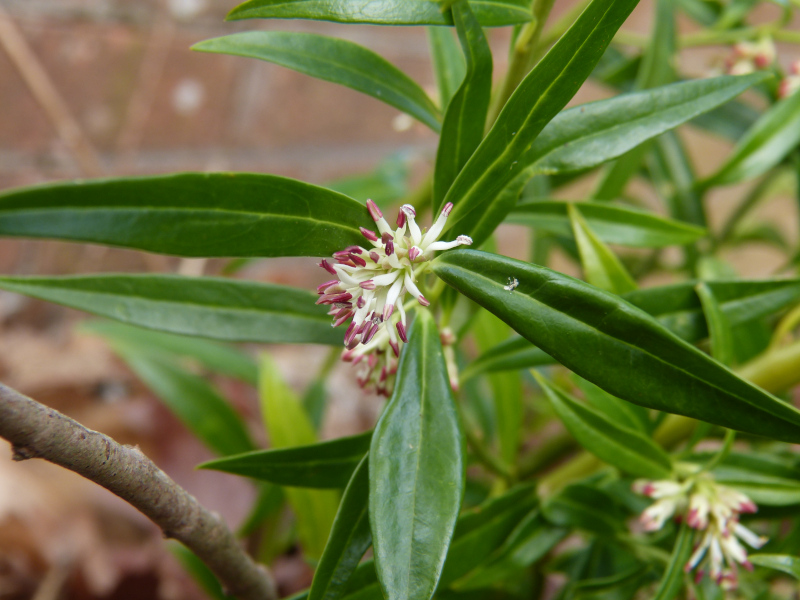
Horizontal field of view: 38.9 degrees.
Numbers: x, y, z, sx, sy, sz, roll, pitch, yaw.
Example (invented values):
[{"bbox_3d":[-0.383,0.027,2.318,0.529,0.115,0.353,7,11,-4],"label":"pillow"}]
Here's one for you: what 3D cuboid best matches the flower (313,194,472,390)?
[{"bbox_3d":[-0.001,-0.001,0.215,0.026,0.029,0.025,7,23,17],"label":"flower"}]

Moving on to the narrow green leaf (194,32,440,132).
[{"bbox_3d":[-0.019,-0.051,0.265,0.061,0.008,0.014,17,44,-6],"label":"narrow green leaf"}]

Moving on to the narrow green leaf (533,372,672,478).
[{"bbox_3d":[0.052,0.032,0.288,0.049,0.007,0.012,35,49,-18],"label":"narrow green leaf"}]

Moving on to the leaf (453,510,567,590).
[{"bbox_3d":[0.028,0.064,0.290,0.039,0.006,0.012,-22,55,-34],"label":"leaf"}]

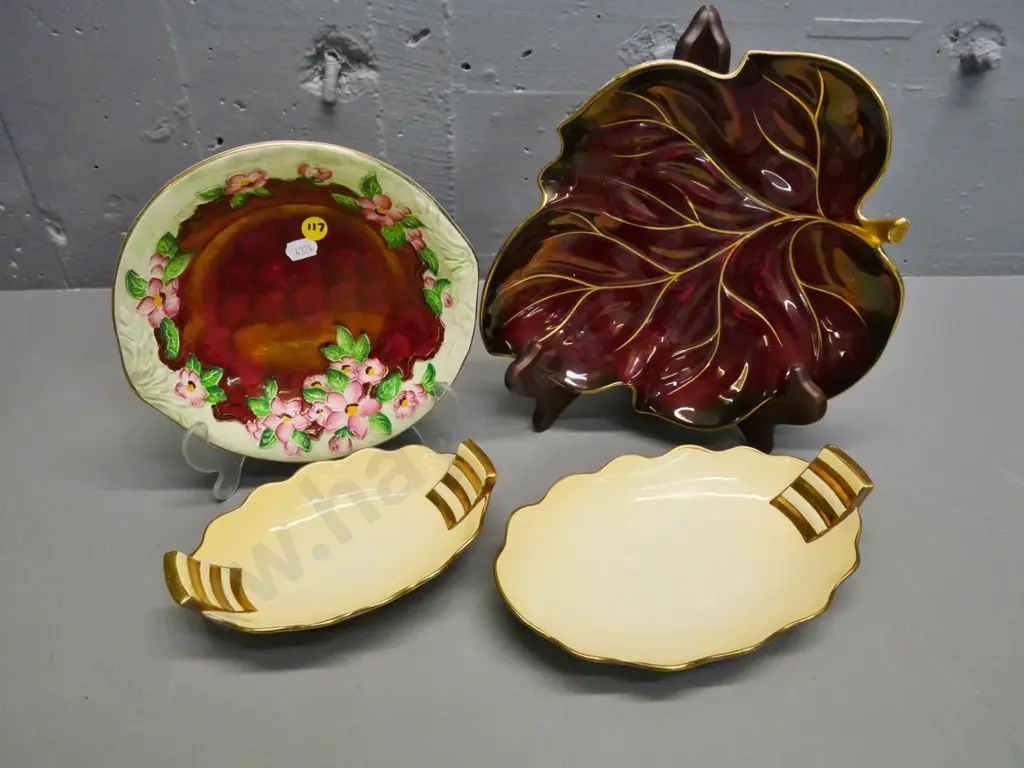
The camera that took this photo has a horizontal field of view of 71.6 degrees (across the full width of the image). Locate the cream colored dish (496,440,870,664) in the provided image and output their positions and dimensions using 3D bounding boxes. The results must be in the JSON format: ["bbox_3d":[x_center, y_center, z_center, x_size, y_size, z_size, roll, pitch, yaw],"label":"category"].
[{"bbox_3d":[0.118,0.108,0.478,0.266,0.065,0.171,-13,39,-18],"label":"cream colored dish"}]

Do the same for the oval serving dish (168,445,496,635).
[{"bbox_3d":[-0.100,0.096,0.437,0.194,0.049,0.134,-19,40,-25],"label":"oval serving dish"}]

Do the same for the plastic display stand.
[{"bbox_3d":[-0.145,-0.023,0.514,0.187,0.150,0.140,-11,38,-16],"label":"plastic display stand"}]

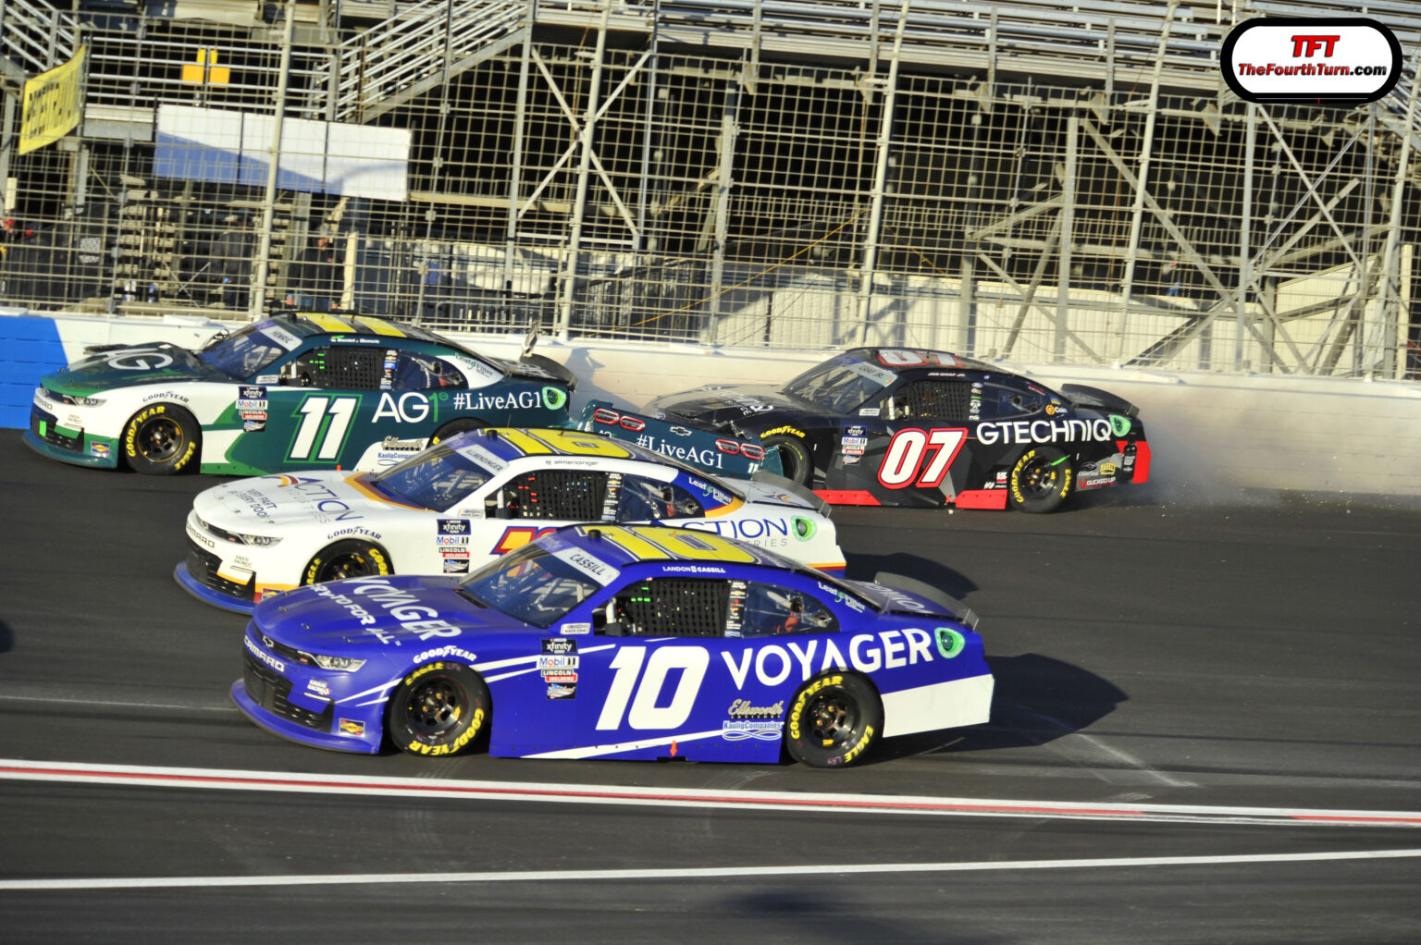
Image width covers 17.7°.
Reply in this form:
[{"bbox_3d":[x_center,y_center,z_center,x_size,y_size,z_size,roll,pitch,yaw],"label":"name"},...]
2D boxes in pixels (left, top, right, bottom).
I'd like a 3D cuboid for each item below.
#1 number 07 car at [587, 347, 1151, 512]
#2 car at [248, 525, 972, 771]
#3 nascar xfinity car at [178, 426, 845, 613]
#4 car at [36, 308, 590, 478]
[{"bbox_3d":[1.655,-0.448,43.609,5.010,1.310,1.940,2,9,-25],"label":"number 07 car"},{"bbox_3d":[-0.676,1.082,30.158,5.010,1.310,1.940,3,9,-26],"label":"car"},{"bbox_3d":[-1.548,0.384,34.380,5.010,1.310,1.940,3,9,-24],"label":"nascar xfinity car"},{"bbox_3d":[-3.688,-0.715,41.132,4.950,1.310,1.940,3,9,-23],"label":"car"}]

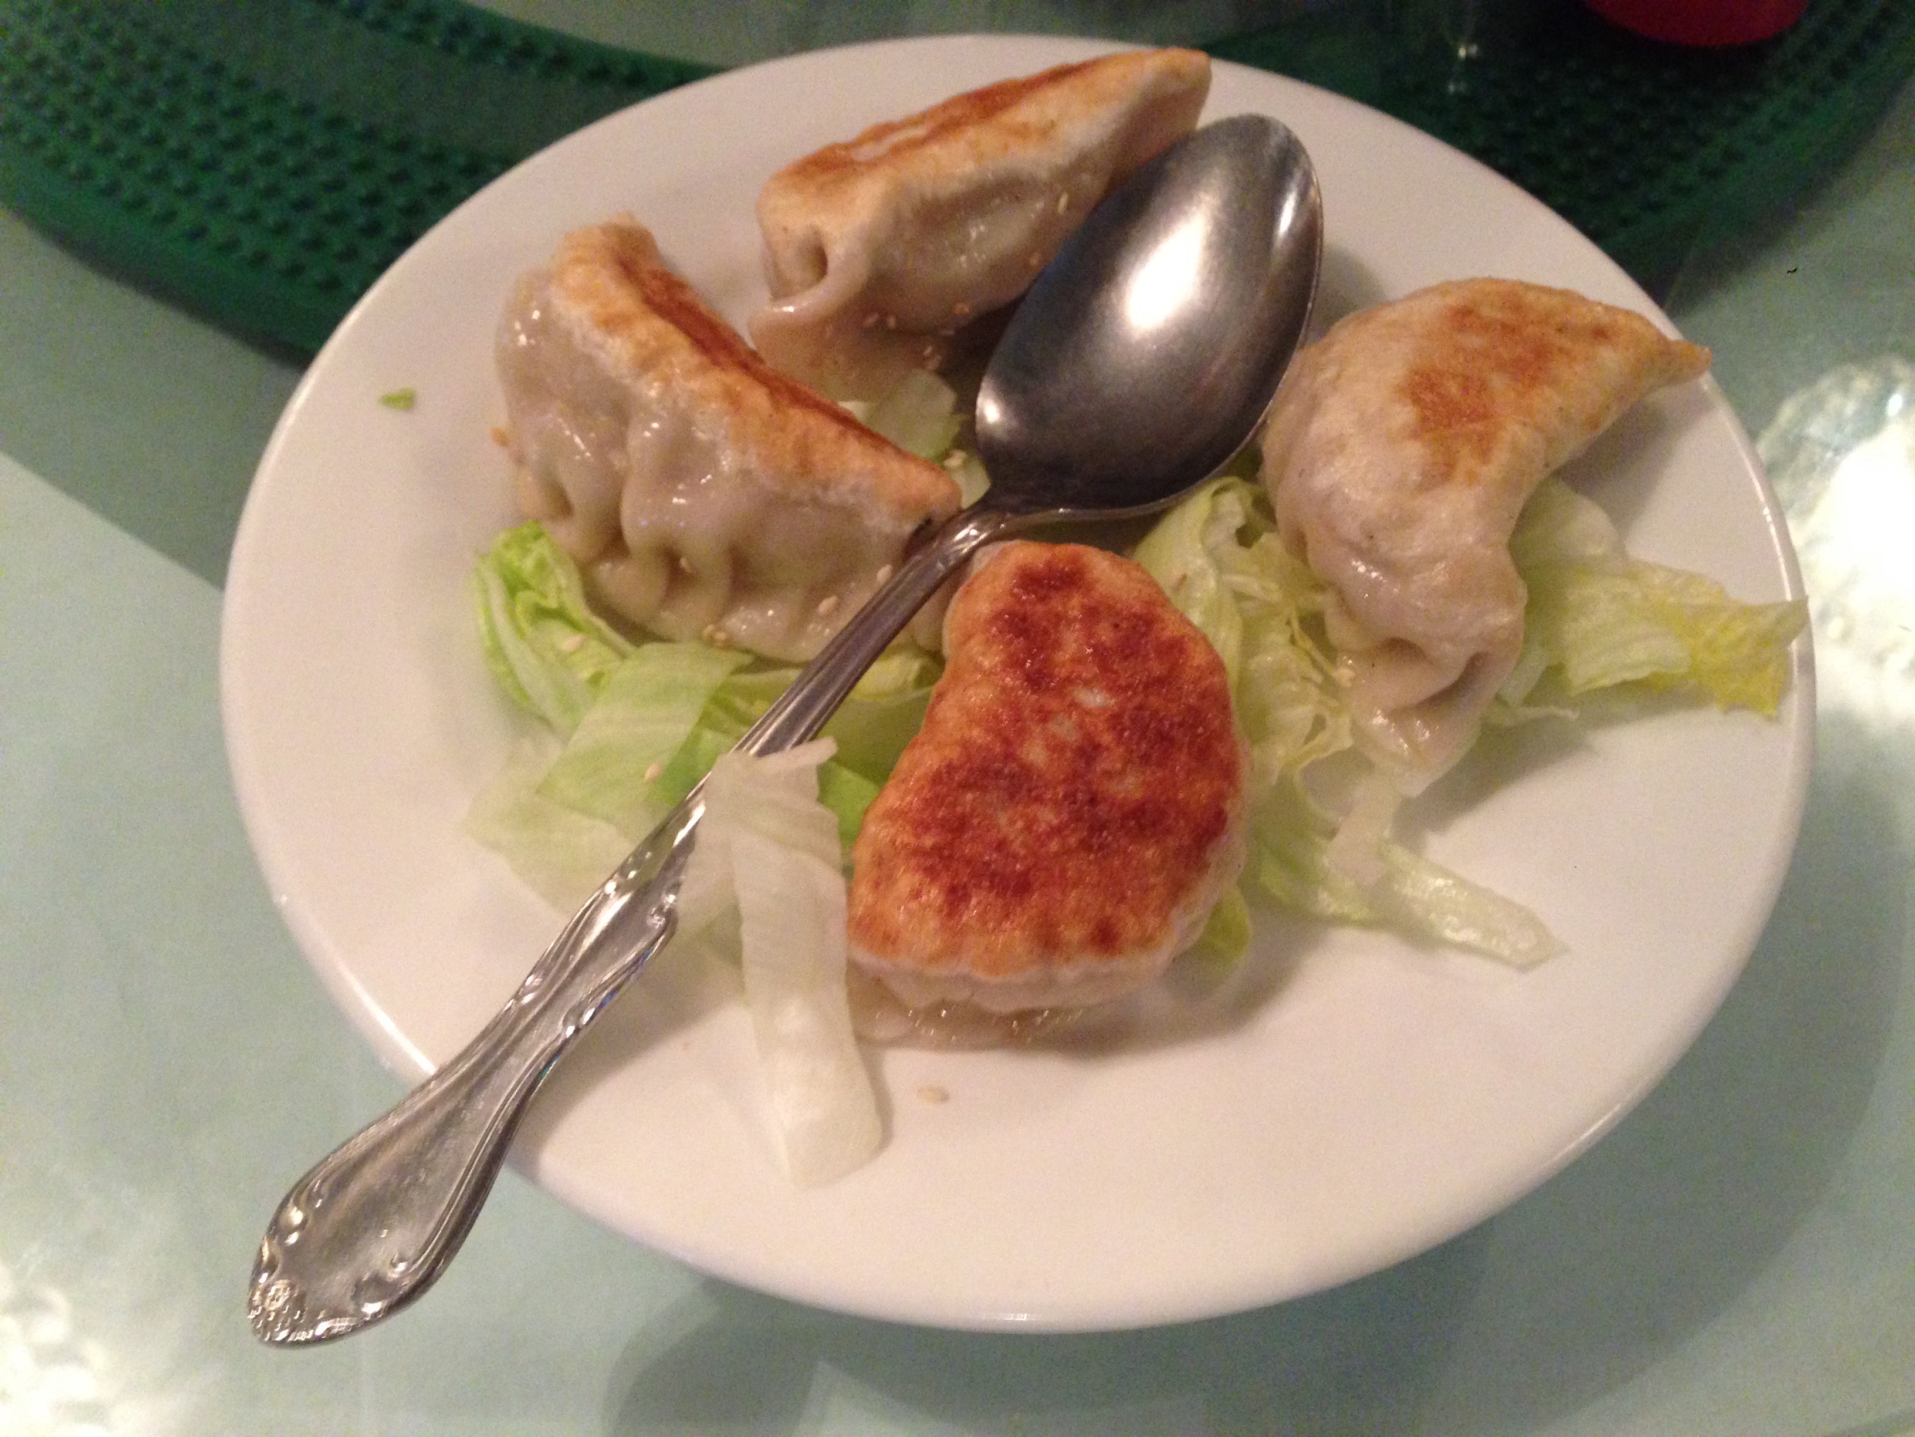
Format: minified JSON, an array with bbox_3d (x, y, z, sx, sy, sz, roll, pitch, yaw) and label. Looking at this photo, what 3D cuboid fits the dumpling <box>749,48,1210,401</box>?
[{"bbox_3d":[0.005,-0.078,0.281,0.082,0.034,0.032,-29,62,-16],"label":"dumpling"}]

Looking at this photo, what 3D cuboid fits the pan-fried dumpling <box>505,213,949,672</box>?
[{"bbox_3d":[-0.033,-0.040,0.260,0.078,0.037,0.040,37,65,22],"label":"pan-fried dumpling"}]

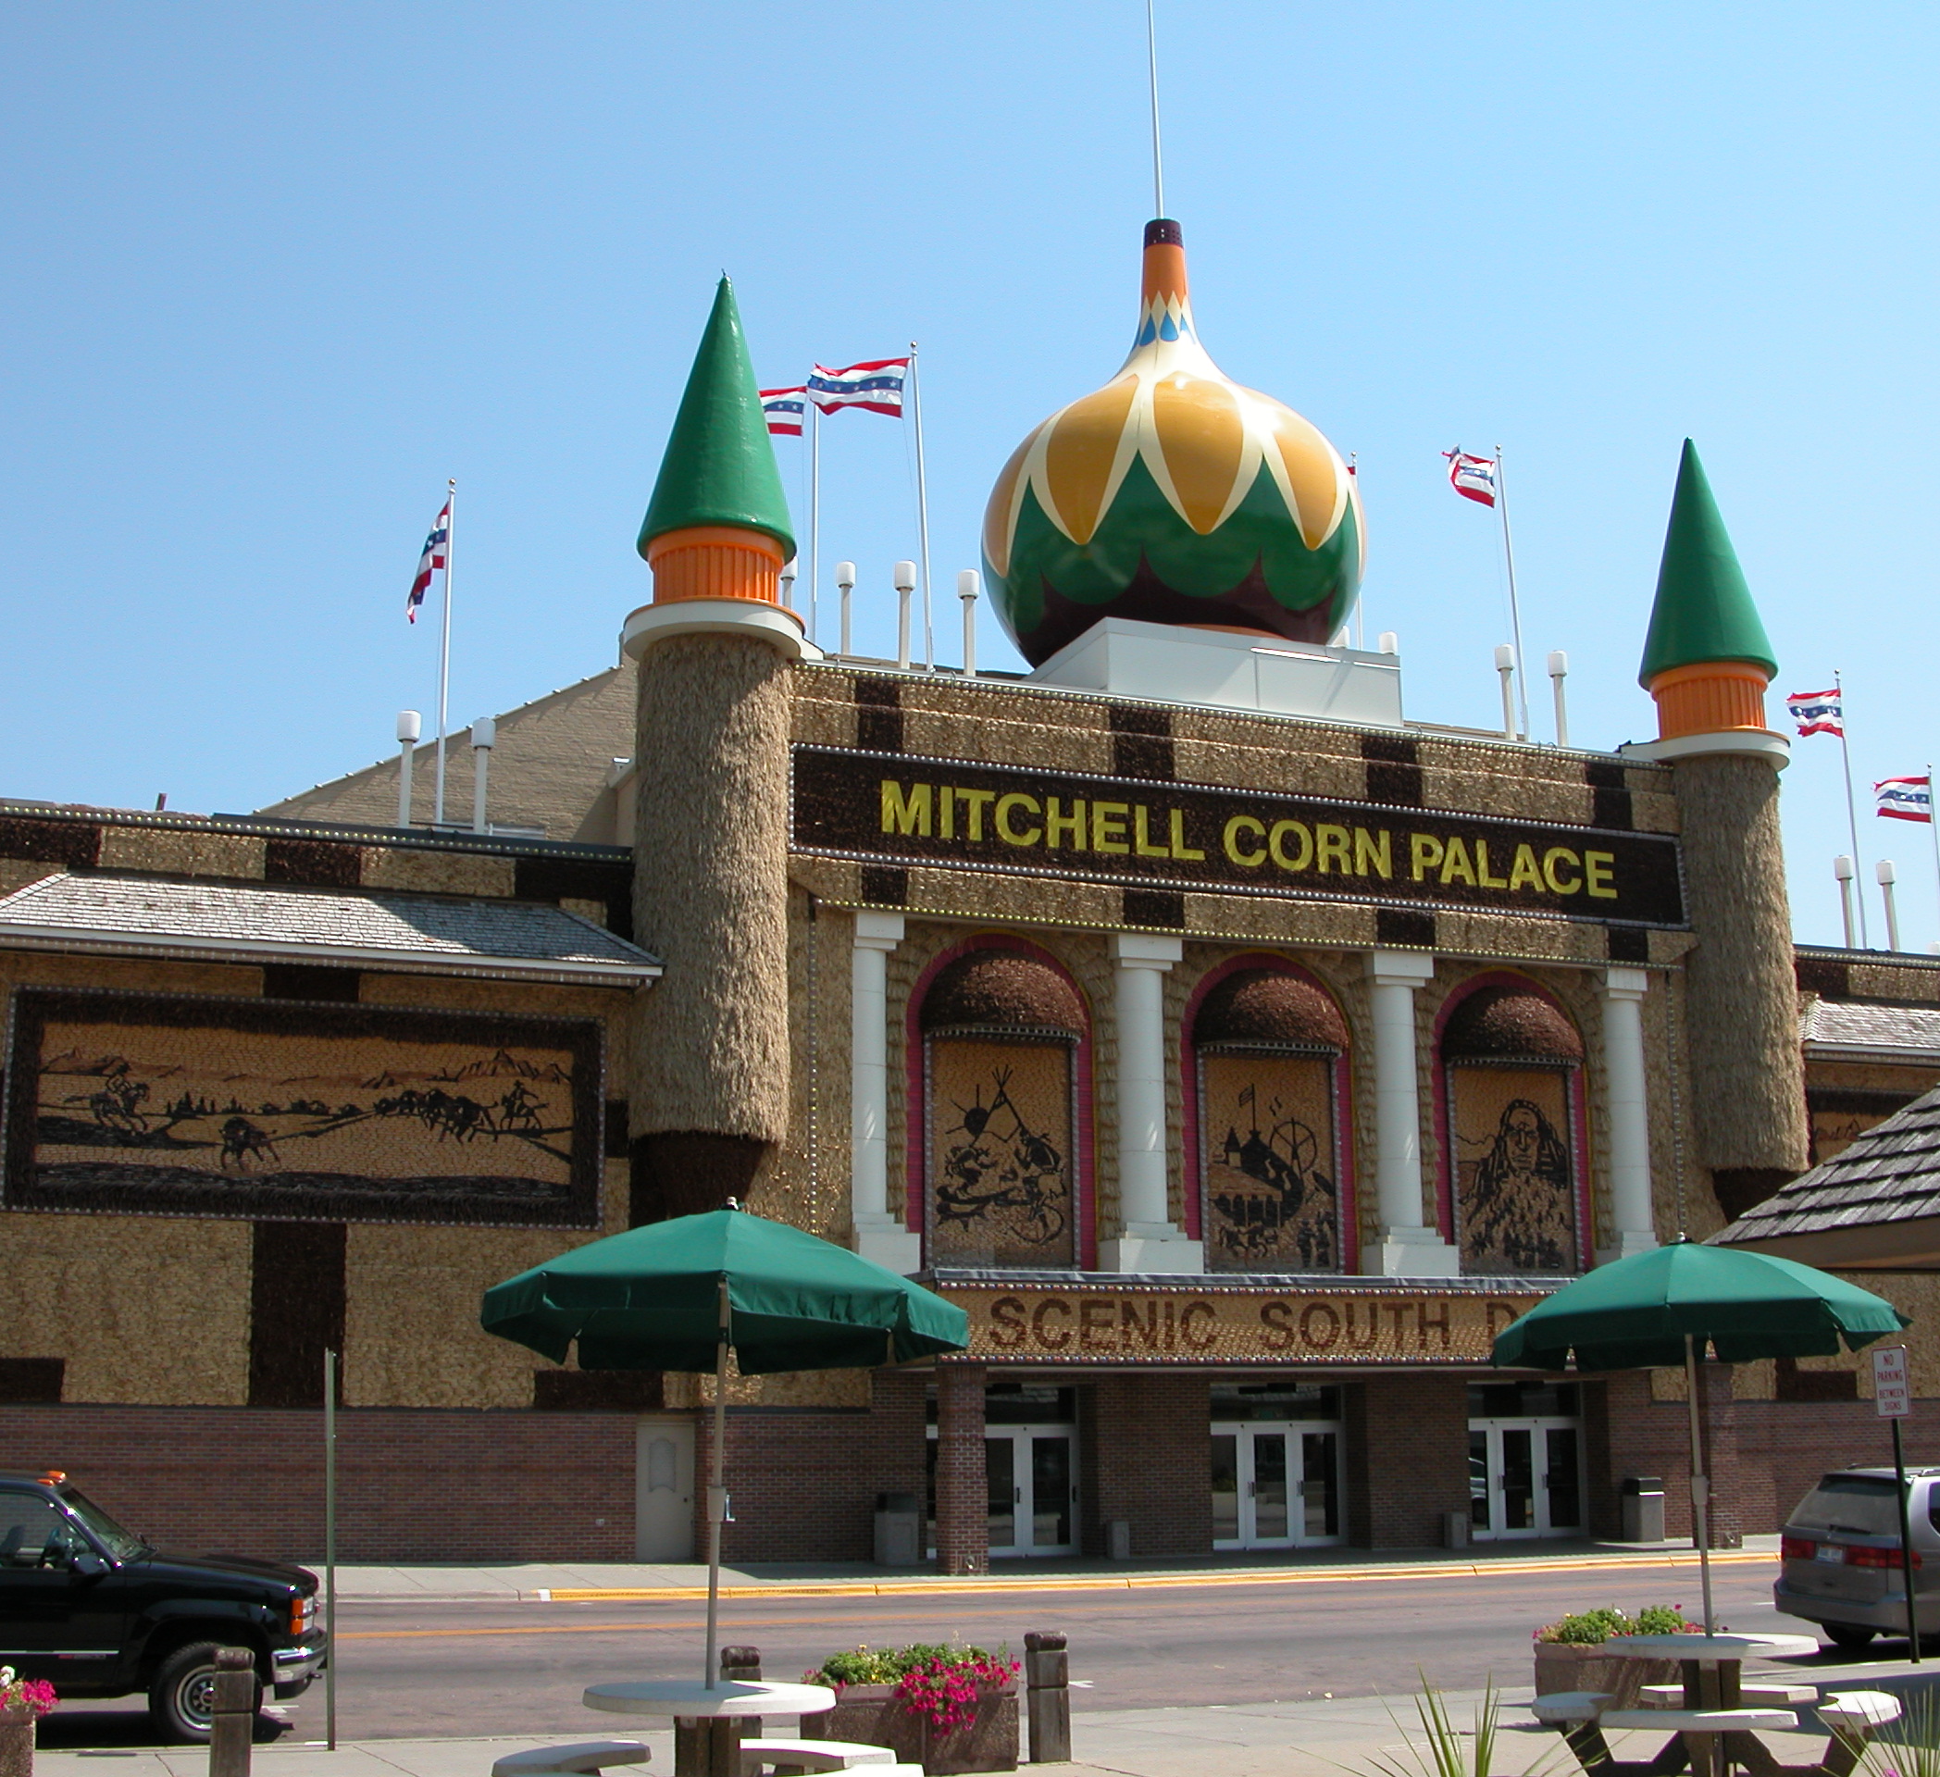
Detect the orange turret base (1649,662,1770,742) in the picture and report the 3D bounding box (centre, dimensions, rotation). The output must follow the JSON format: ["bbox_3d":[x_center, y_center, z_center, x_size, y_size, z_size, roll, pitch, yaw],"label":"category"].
[{"bbox_3d":[14.475,-3.696,46.892,2.220,1.380,2.220,-1,-13,0],"label":"orange turret base"}]

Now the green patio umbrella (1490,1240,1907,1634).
[{"bbox_3d":[3.977,3.063,13.129,2.200,2.250,2.200,5,-14,-21],"label":"green patio umbrella"}]

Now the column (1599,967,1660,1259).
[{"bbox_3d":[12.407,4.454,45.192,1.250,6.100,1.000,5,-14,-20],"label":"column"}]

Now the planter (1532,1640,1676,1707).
[{"bbox_3d":[4.272,5.126,15.619,1.150,0.500,1.100,5,-14,-21],"label":"planter"}]

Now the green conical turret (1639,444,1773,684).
[{"bbox_3d":[15.056,-6.941,49.594,2.800,5.250,2.800,5,-14,-21],"label":"green conical turret"}]

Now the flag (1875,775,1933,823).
[{"bbox_3d":[22.010,-2.116,56.463,1.550,1.120,0.280,5,-14,-21],"label":"flag"}]

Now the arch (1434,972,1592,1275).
[{"bbox_3d":[10.353,4.339,44.726,3.480,5.800,0.750,5,-14,-21],"label":"arch"}]

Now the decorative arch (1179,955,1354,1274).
[{"bbox_3d":[5.127,3.889,41.083,3.406,5.561,0.800,5,-14,-21],"label":"decorative arch"}]

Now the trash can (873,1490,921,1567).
[{"bbox_3d":[-1.139,10.276,38.441,0.570,1.170,0.570,5,-14,-21],"label":"trash can"}]

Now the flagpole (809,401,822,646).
[{"bbox_3d":[-3.189,-7.784,49.333,0.130,6.150,0.130,5,-14,-20],"label":"flagpole"}]

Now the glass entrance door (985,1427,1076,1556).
[{"bbox_3d":[0.880,9.694,38.605,1.850,2.120,0.140,5,-14,-21],"label":"glass entrance door"}]

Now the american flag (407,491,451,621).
[{"bbox_3d":[-9.270,-5.589,41.117,0.750,2.250,0.500,2,-13,-8],"label":"american flag"}]

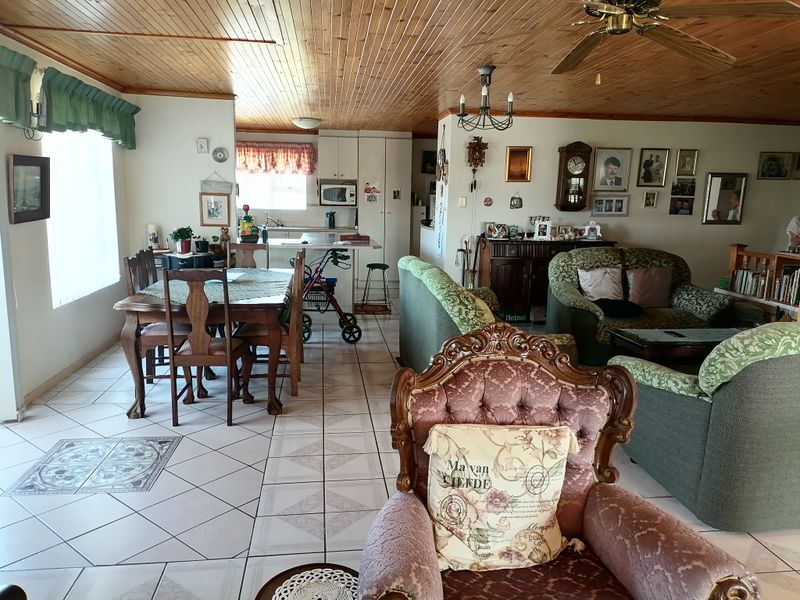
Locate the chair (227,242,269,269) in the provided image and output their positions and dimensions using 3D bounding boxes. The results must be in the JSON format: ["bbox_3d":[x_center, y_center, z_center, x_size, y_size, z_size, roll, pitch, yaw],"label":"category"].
[{"bbox_3d":[-1.399,-0.008,5.501,0.469,1.008,0.485,0,10,-7],"label":"chair"}]

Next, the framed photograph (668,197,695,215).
[{"bbox_3d":[3.780,-1.246,8.045,0.329,0.223,0.020,-1,10,-7],"label":"framed photograph"}]

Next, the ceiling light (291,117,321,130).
[{"bbox_3d":[-1.225,-2.302,7.837,0.394,0.132,0.394,0,10,-7],"label":"ceiling light"}]

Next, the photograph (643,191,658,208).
[{"bbox_3d":[3.326,-1.323,7.972,0.182,0.208,0.020,-1,10,-7],"label":"photograph"}]

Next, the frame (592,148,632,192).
[{"bbox_3d":[2.769,-1.692,7.830,0.497,0.551,0.025,-1,10,-7],"label":"frame"}]

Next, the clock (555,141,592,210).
[{"bbox_3d":[2.231,-1.582,7.706,0.437,0.873,0.170,-1,10,-7],"label":"clock"}]

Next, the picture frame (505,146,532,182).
[{"bbox_3d":[1.519,-1.725,7.659,0.337,0.441,0.030,-1,10,-7],"label":"picture frame"}]

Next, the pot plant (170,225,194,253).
[{"bbox_3d":[-2.278,-0.625,6.292,0.246,0.289,0.250,0,10,-7],"label":"pot plant"}]

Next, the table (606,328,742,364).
[{"bbox_3d":[2.273,0.503,4.572,1.200,0.460,0.560,0,10,-7],"label":"table"}]

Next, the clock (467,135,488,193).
[{"bbox_3d":[0.951,-1.677,7.473,0.269,0.674,0.140,0,10,-7],"label":"clock"}]

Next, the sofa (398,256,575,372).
[{"bbox_3d":[0.590,0.221,4.621,0.900,0.950,1.600,-1,10,-11],"label":"sofa"}]

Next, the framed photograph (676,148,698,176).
[{"bbox_3d":[3.798,-1.811,7.945,0.290,0.342,0.020,-1,10,-7],"label":"framed photograph"}]

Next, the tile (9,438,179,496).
[{"bbox_3d":[-1.610,0.878,3.251,0.688,0.012,0.666,-1,10,-7],"label":"tile"}]

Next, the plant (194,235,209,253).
[{"bbox_3d":[-2.084,-0.589,6.324,0.150,0.190,0.150,0,10,-7],"label":"plant"}]

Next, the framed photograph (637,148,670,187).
[{"bbox_3d":[3.225,-1.677,7.638,0.386,0.479,0.031,0,10,-7],"label":"framed photograph"}]

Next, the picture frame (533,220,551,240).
[{"bbox_3d":[1.739,-0.850,7.374,0.210,0.240,0.060,0,10,-7],"label":"picture frame"}]

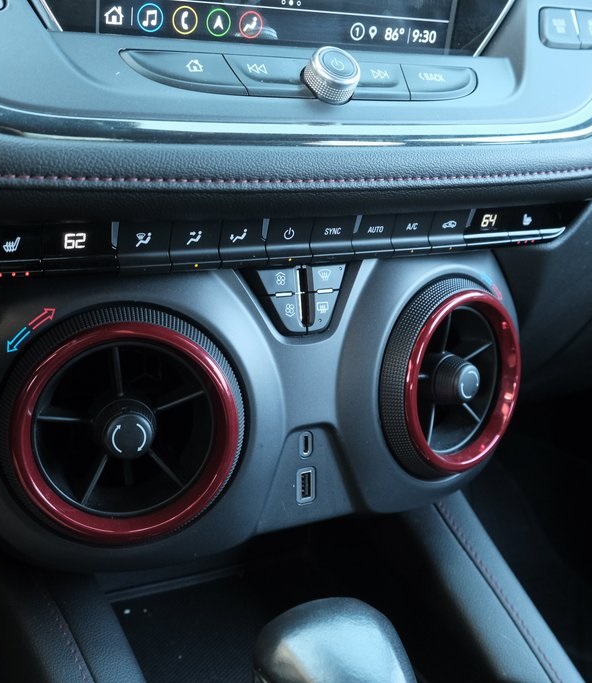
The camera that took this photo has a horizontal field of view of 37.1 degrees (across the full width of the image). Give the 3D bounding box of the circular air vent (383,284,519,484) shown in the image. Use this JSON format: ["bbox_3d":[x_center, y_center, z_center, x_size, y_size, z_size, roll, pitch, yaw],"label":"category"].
[{"bbox_3d":[0.080,0.019,0.459,0.104,0.104,0.030,-10,13,-40],"label":"circular air vent"}]

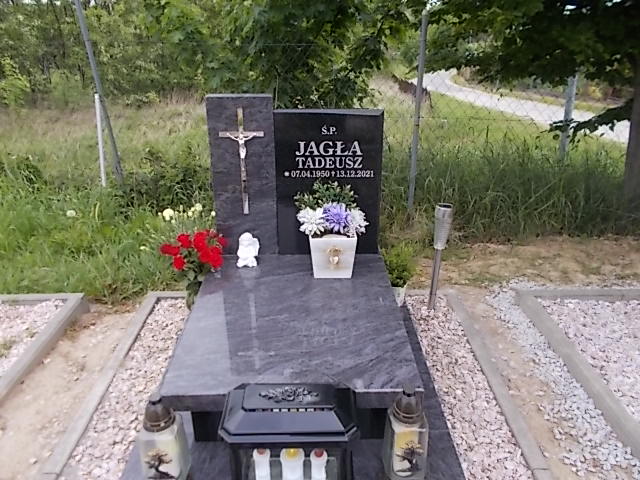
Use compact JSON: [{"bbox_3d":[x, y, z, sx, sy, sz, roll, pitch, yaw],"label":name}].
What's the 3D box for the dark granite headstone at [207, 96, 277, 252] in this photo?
[{"bbox_3d":[-0.331,-0.270,2.125,0.274,0.708,0.083,0,24,-1],"label":"dark granite headstone"}]

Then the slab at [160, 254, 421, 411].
[{"bbox_3d":[-0.091,0.272,1.868,0.780,0.064,0.991,0,24,-1],"label":"slab"}]

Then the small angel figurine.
[{"bbox_3d":[-0.317,0.036,2.123,0.099,0.153,0.075,0,24,-1],"label":"small angel figurine"}]

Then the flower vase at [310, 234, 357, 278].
[{"bbox_3d":[0.056,0.043,2.067,0.191,0.189,0.185,0,24,-1],"label":"flower vase"}]

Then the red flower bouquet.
[{"bbox_3d":[-0.570,0.133,2.168,0.278,0.385,0.239,0,24,-1],"label":"red flower bouquet"}]

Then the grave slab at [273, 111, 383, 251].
[{"bbox_3d":[0.038,-0.245,2.143,0.463,0.650,0.083,0,24,-1],"label":"grave slab"}]

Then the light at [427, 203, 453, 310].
[{"bbox_3d":[0.556,0.098,2.264,0.079,0.546,0.079,0,24,-1],"label":"light"}]

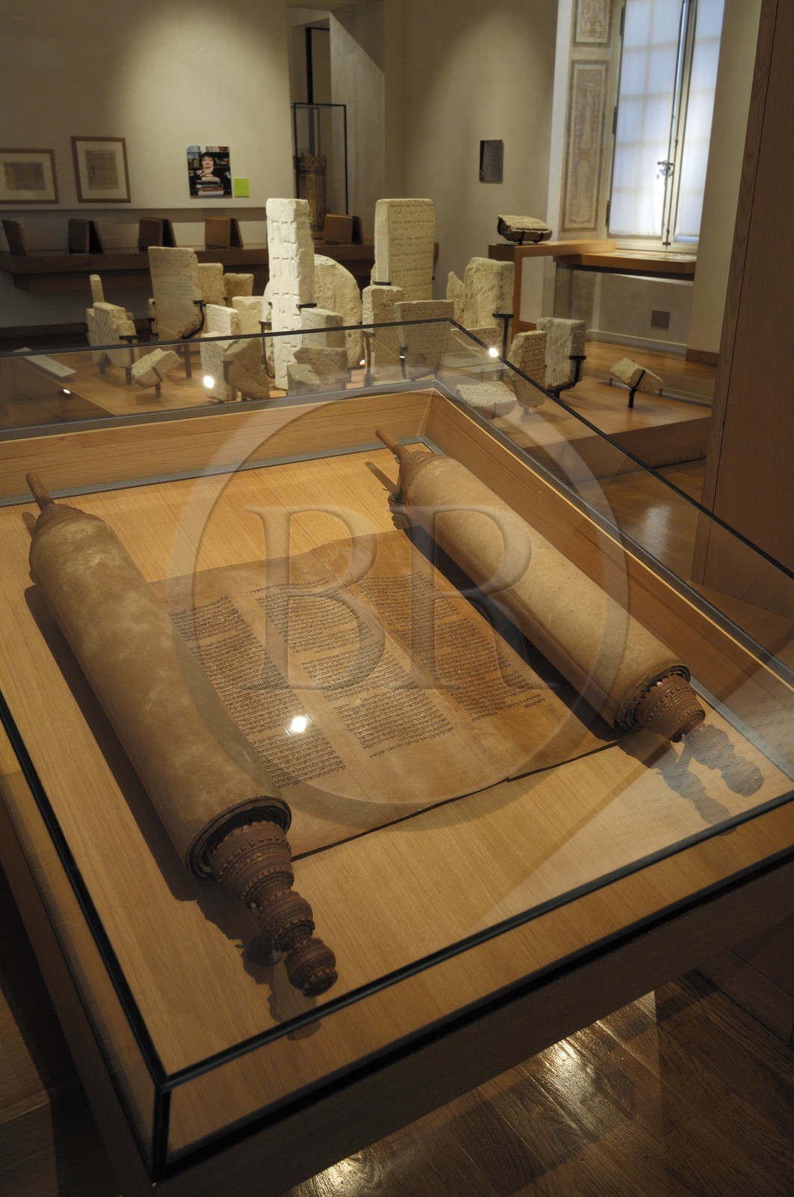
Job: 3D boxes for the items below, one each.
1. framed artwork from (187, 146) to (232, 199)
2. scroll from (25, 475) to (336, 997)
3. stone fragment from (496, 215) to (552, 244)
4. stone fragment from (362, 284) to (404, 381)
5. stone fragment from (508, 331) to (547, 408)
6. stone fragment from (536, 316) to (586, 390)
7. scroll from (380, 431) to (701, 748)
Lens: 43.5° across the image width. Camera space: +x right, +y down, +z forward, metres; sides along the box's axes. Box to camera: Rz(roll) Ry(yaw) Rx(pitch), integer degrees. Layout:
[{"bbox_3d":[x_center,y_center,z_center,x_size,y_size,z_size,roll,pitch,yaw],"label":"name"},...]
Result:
[{"bbox_3d":[-2.153,-4.912,11.505,0.516,0.544,0.025,-13,26,-29],"label":"framed artwork"},{"bbox_3d":[-0.296,0.082,1.158,0.118,0.118,0.897,-14,43,-31],"label":"scroll"},{"bbox_3d":[1.176,-3.444,9.286,0.470,0.250,0.230,-13,26,-29],"label":"stone fragment"},{"bbox_3d":[-0.094,-1.816,6.780,0.255,0.580,0.140,-13,26,-29],"label":"stone fragment"},{"bbox_3d":[0.747,-1.343,5.869,0.215,0.425,0.125,-13,26,-29],"label":"stone fragment"},{"bbox_3d":[1.014,-1.518,6.191,0.125,0.405,0.320,-13,26,-29],"label":"stone fragment"},{"bbox_3d":[0.186,-0.030,1.428,0.119,0.119,0.873,-13,43,-30],"label":"scroll"}]

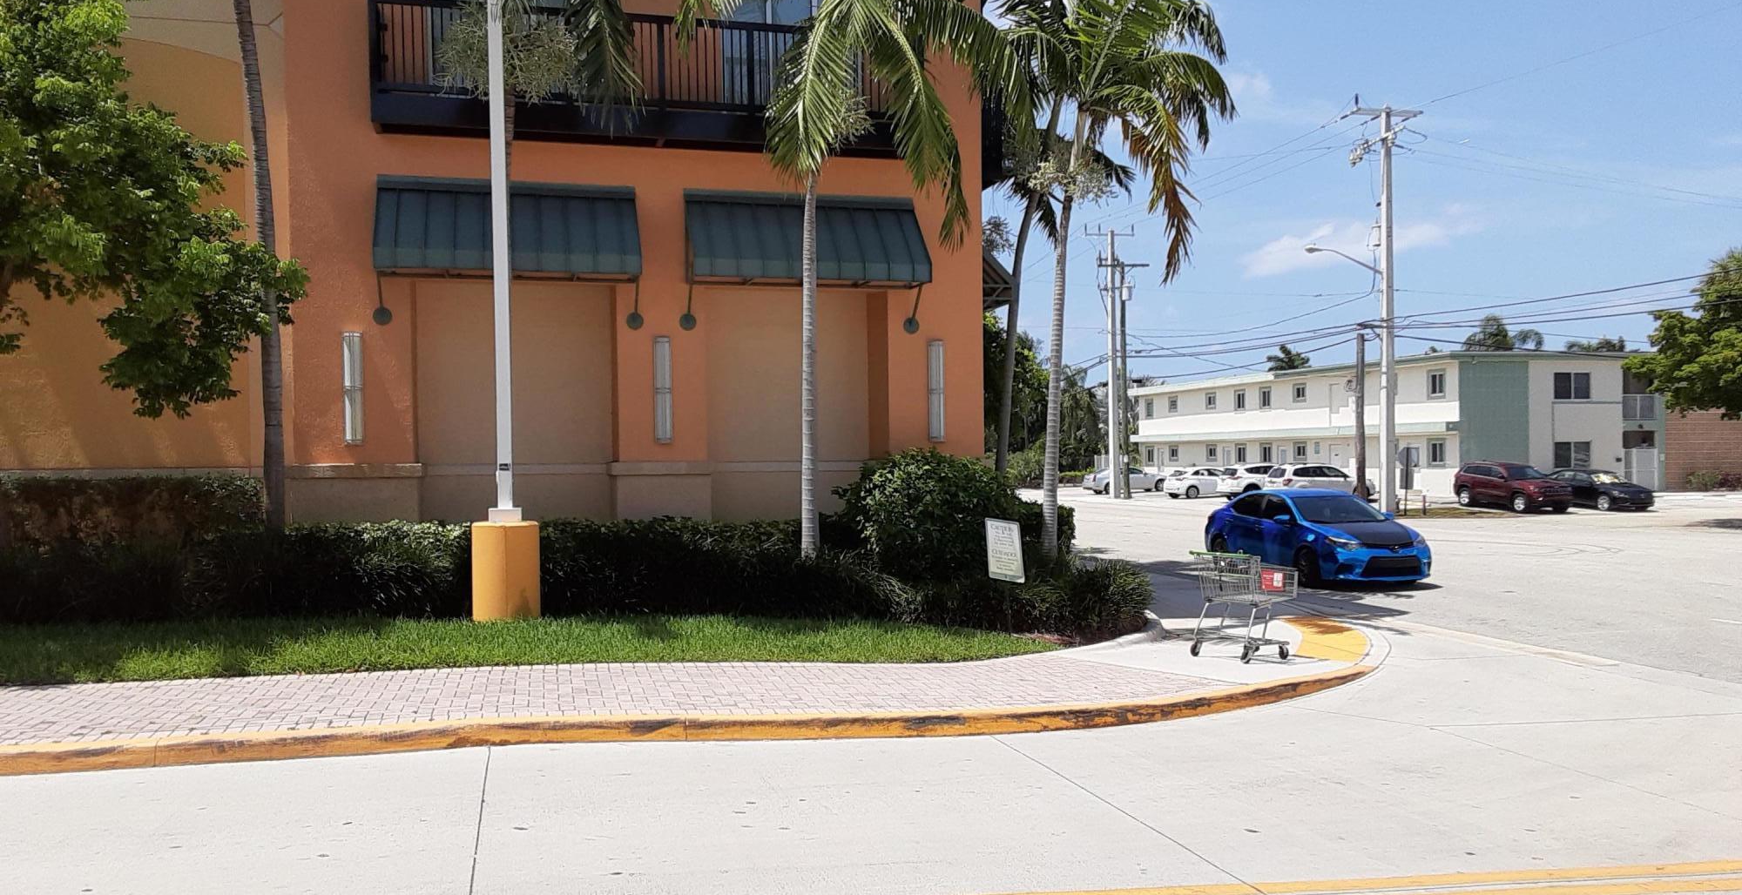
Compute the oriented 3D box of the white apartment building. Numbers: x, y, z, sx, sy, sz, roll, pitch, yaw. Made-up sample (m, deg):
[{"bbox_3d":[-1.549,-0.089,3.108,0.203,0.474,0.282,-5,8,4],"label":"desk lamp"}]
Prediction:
[{"bbox_3d":[26.550,-0.840,75.400,10.800,6.200,32.300,-1,-1,-14],"label":"white apartment building"}]

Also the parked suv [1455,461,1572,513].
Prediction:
[{"bbox_3d":[24.909,1.470,52.800,1.930,1.760,4.800,0,-1,-15],"label":"parked suv"}]

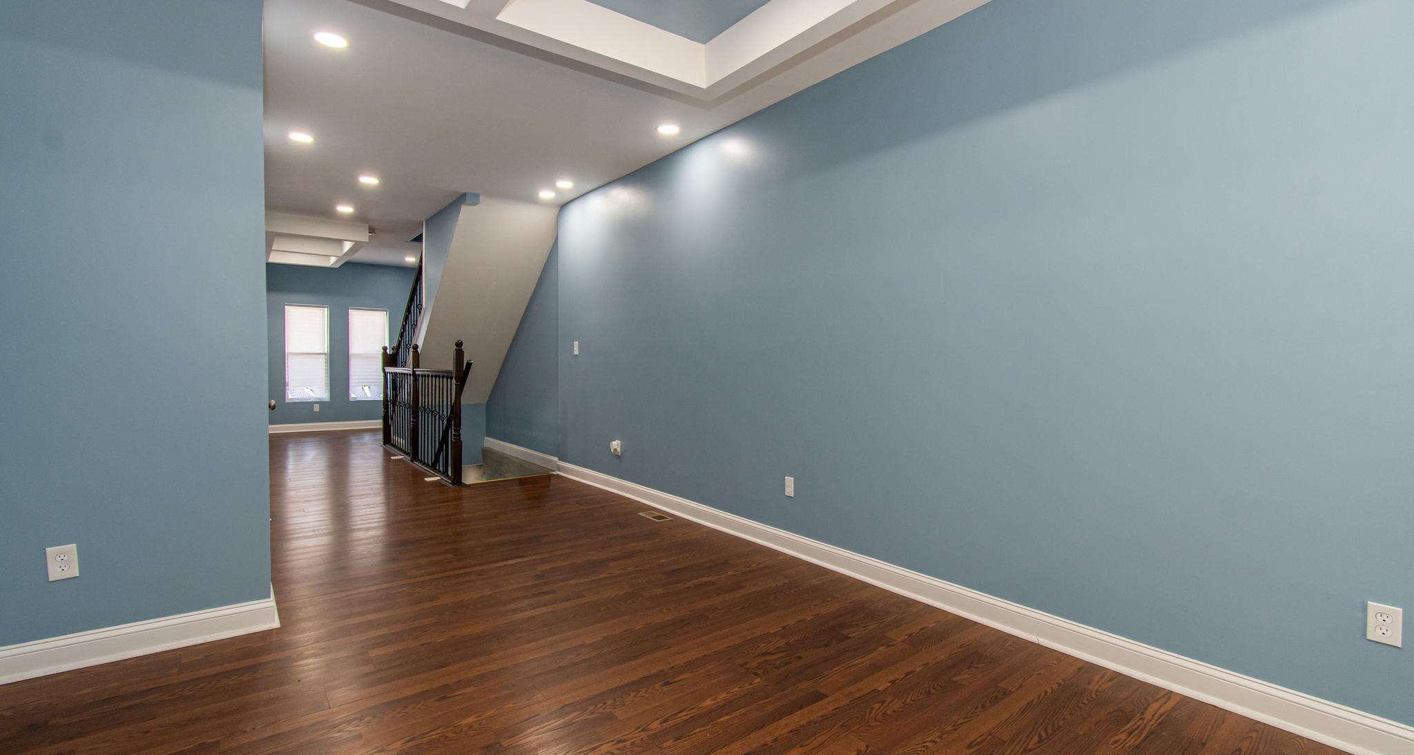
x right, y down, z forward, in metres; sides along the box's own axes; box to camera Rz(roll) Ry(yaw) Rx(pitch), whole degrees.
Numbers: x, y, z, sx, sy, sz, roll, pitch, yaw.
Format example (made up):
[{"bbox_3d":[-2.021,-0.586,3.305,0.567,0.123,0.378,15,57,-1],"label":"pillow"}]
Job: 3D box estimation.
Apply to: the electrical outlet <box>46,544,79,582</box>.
[{"bbox_3d":[-2.438,0.701,2.230,0.079,0.125,0.010,-4,3,-35],"label":"electrical outlet"}]

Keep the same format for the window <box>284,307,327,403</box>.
[{"bbox_3d":[-6.613,-0.393,9.769,0.593,1.591,0.120,-1,2,-35],"label":"window"}]

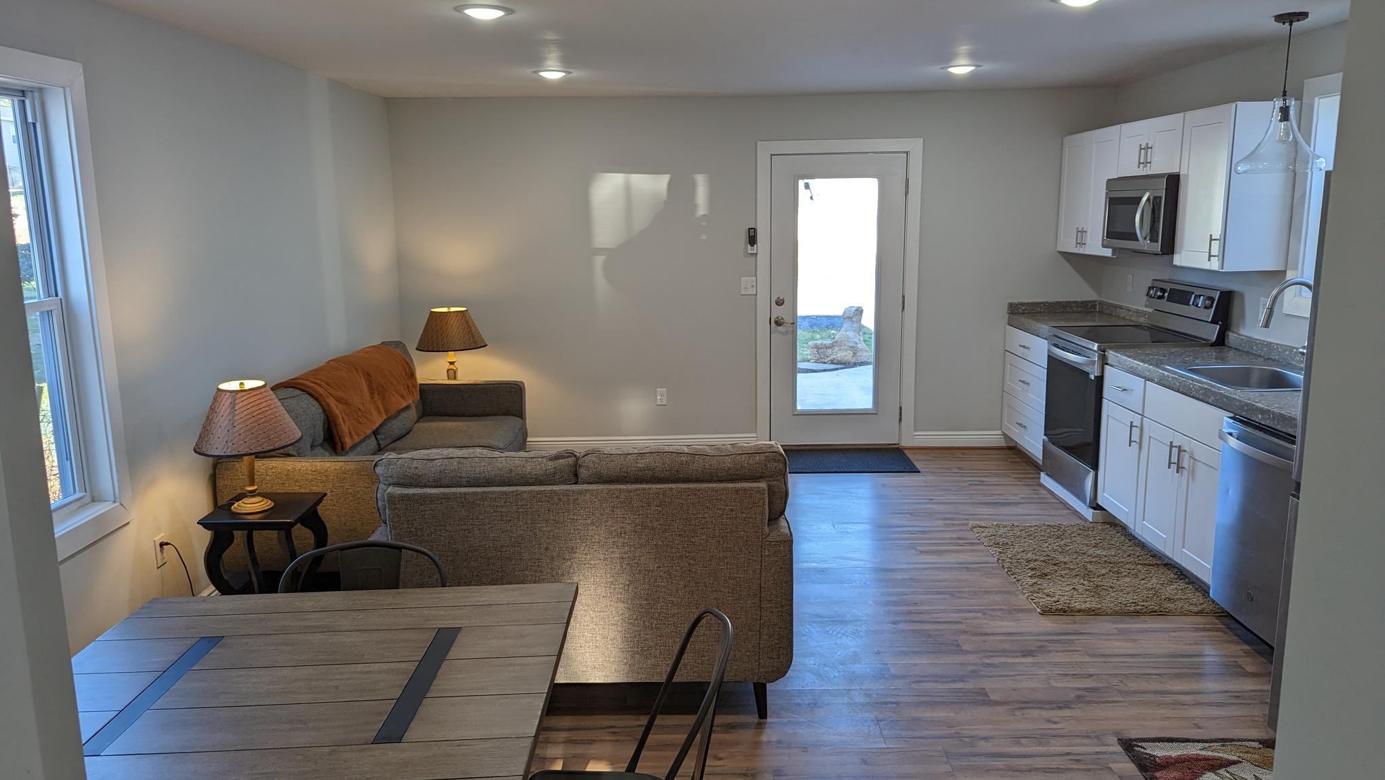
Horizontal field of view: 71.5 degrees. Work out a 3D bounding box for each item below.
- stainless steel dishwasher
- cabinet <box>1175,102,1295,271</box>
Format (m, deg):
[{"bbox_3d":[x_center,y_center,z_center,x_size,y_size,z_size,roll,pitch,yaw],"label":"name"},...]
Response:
[{"bbox_3d":[2.432,0.554,3.649,0.630,0.820,0.600,-1,11,1],"label":"stainless steel dishwasher"},{"bbox_3d":[2.640,-0.980,4.686,0.325,0.764,0.466,-1,11,1],"label":"cabinet"}]

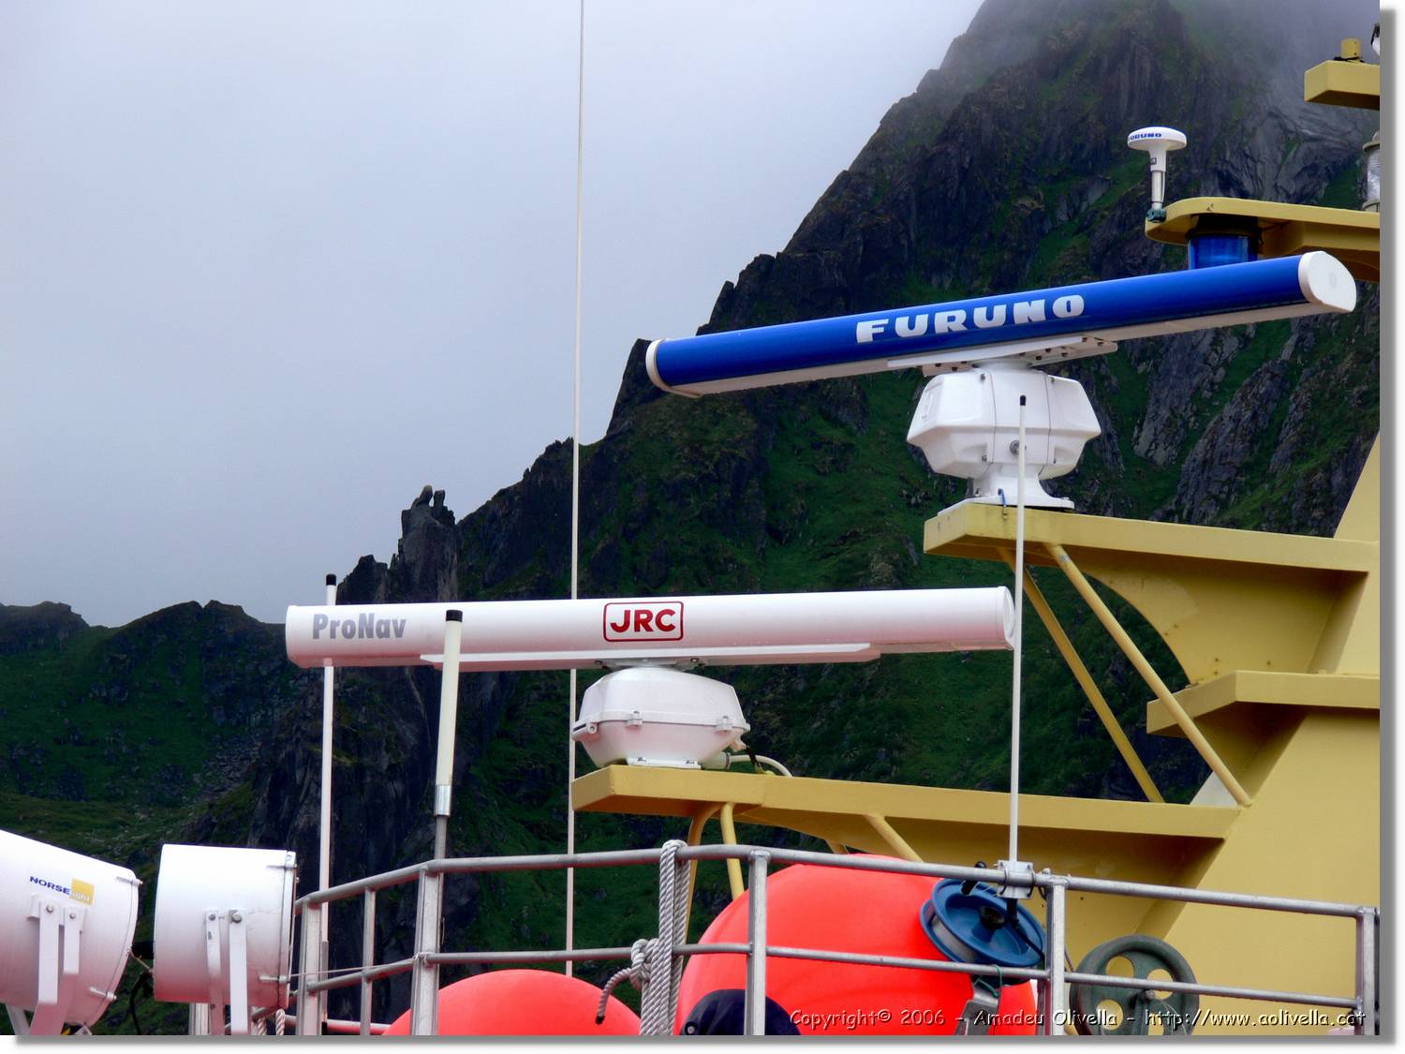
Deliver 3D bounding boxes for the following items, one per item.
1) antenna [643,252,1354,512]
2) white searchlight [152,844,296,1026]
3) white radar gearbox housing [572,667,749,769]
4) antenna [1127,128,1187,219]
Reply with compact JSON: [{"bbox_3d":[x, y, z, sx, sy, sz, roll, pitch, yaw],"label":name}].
[{"bbox_3d":[0.747,-0.304,21.300,2.020,0.540,0.420,-7,-13,36],"label":"antenna"},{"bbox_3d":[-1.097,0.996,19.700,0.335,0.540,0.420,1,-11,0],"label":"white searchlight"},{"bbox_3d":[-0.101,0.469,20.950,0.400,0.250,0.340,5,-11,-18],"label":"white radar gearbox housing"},{"bbox_3d":[1.140,-0.884,21.450,0.148,0.230,0.148,1,-11,0],"label":"antenna"}]

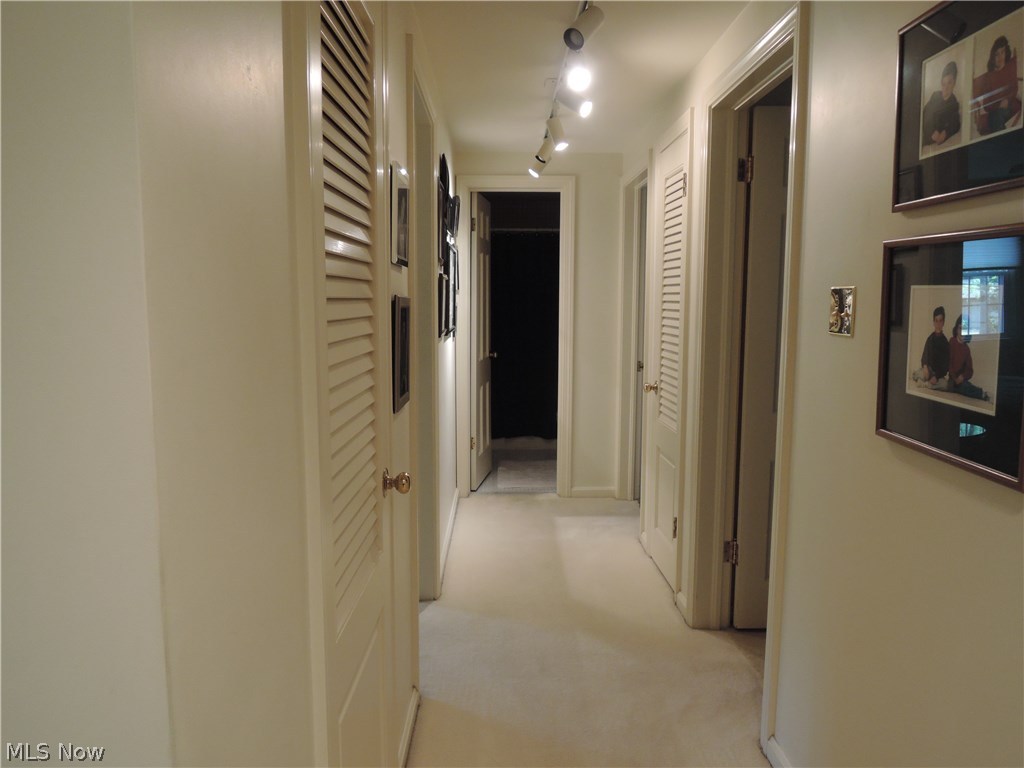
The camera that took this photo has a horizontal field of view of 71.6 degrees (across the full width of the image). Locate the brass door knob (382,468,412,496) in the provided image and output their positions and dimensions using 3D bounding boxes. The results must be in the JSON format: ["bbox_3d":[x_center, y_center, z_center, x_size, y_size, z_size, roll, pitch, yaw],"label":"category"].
[{"bbox_3d":[-0.264,0.232,1.666,0.065,0.062,0.062,0,7,-1],"label":"brass door knob"}]

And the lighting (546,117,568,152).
[{"bbox_3d":[0.227,-1.229,3.490,0.090,0.170,0.120,-3,7,-25],"label":"lighting"}]

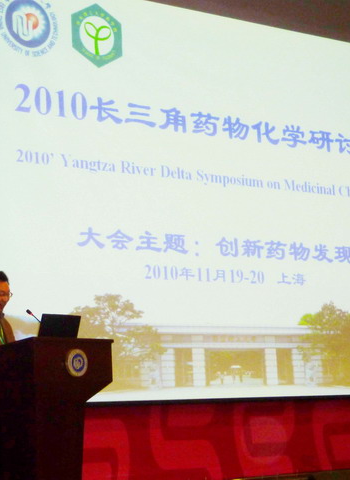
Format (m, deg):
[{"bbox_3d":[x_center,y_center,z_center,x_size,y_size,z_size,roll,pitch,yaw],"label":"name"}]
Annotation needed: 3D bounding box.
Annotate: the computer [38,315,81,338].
[{"bbox_3d":[-0.775,0.591,7.056,0.290,0.220,0.315,-16,-15,39],"label":"computer"}]

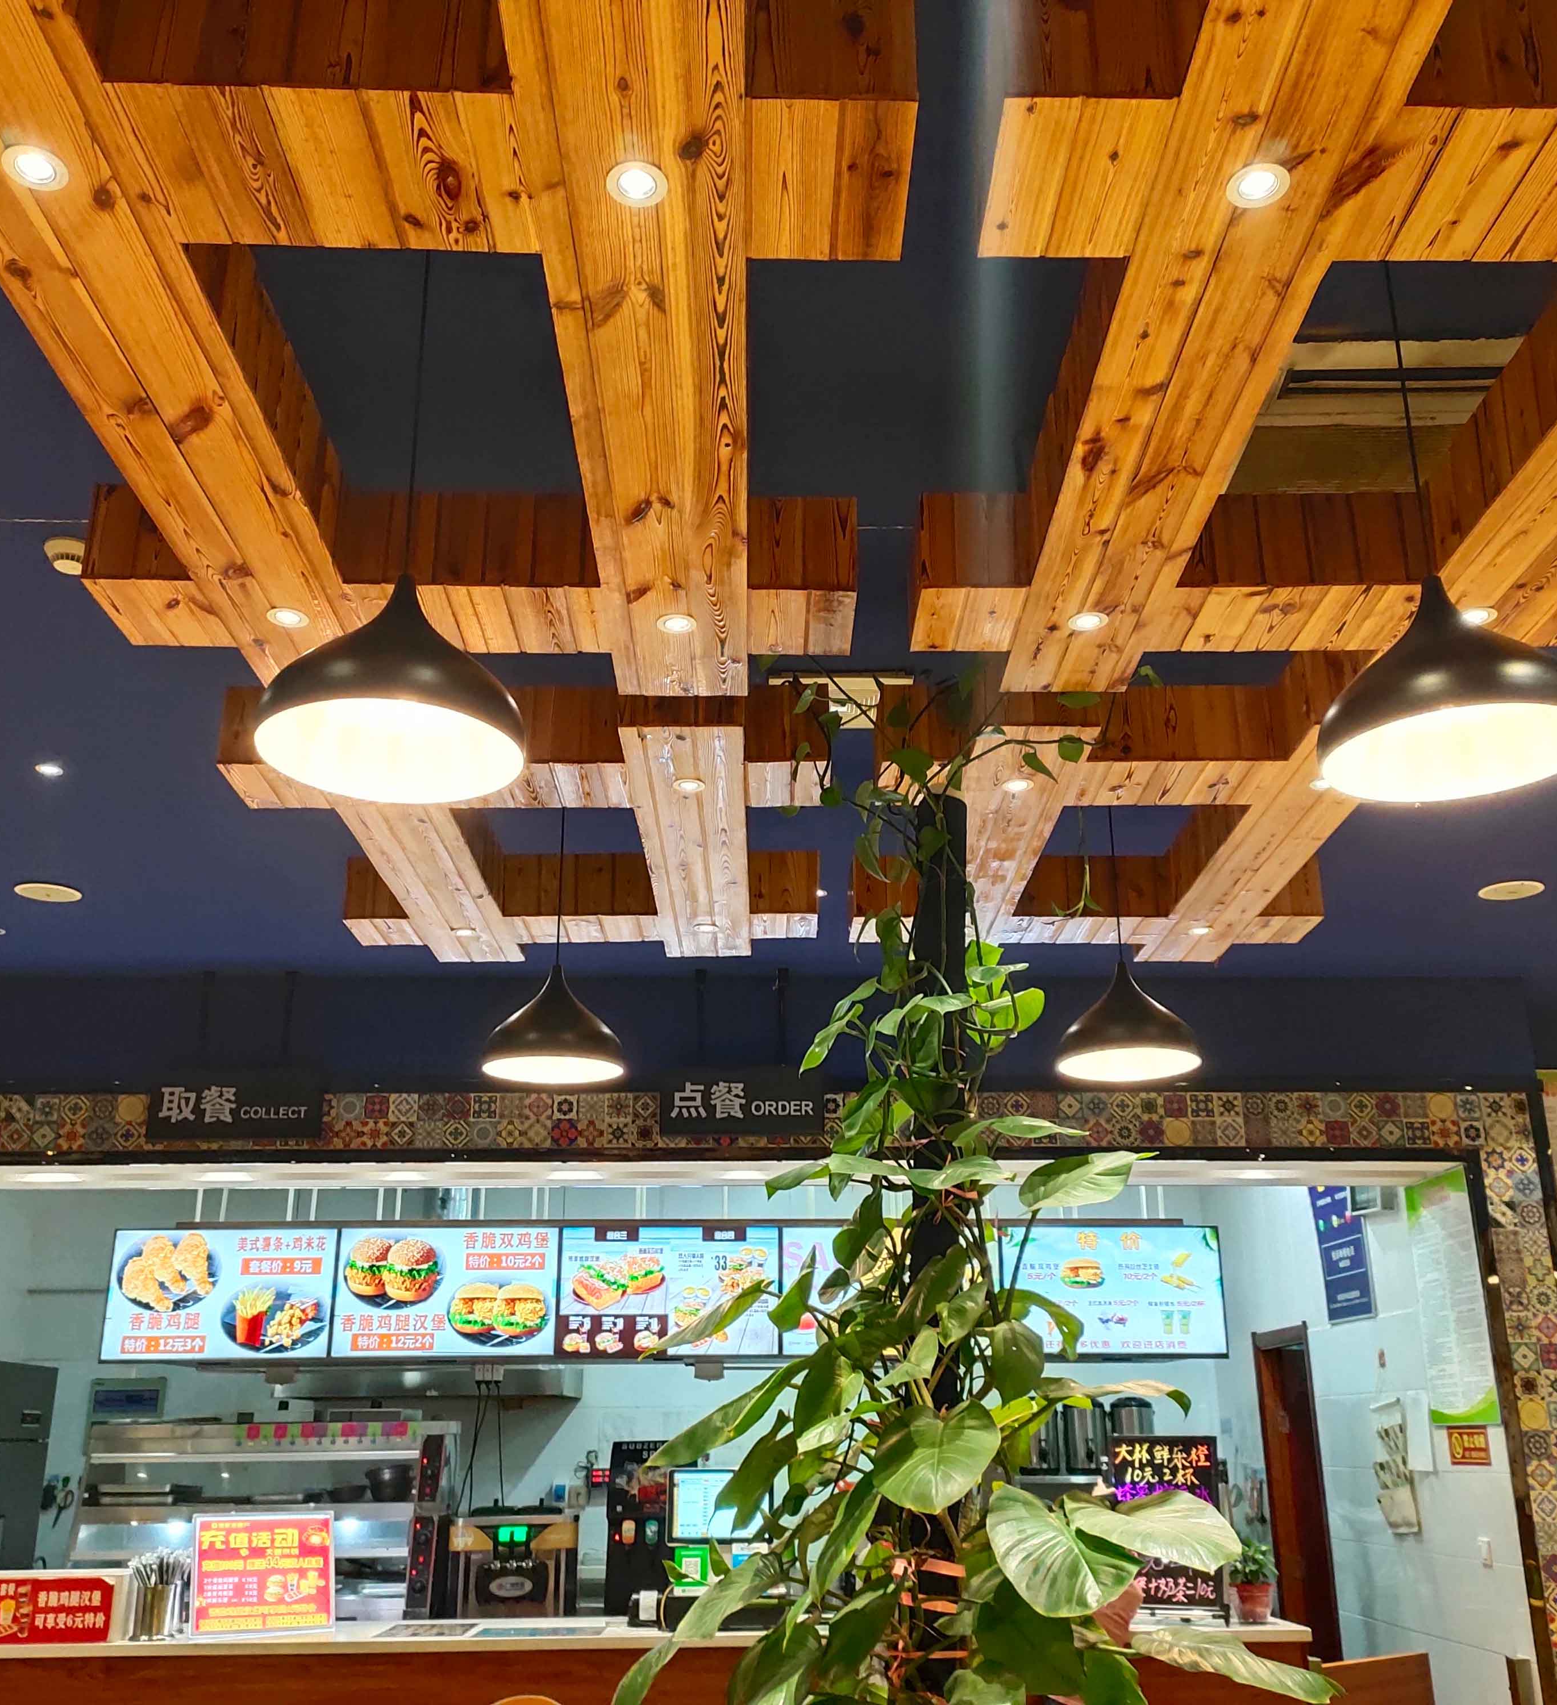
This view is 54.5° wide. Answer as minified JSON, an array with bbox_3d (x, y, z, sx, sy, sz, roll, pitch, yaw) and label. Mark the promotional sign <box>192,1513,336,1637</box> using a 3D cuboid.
[{"bbox_3d":[-1.714,2.397,5.015,0.470,0.370,0.040,3,-21,-9],"label":"promotional sign"}]

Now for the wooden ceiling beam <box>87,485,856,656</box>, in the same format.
[{"bbox_3d":[-0.553,-0.531,2.877,1.383,0.198,0.251,1,-20,-2],"label":"wooden ceiling beam"}]

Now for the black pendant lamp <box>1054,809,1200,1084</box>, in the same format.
[{"bbox_3d":[0.927,0.211,4.091,0.370,0.745,0.370,0,-20,0],"label":"black pendant lamp"}]

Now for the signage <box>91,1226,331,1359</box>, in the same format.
[{"bbox_3d":[-2.386,1.886,6.450,0.965,0.555,0.055,0,-15,-1],"label":"signage"}]

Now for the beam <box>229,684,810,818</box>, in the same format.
[{"bbox_3d":[-0.593,-0.250,3.658,1.420,0.205,0.260,0,-21,-1],"label":"beam"}]

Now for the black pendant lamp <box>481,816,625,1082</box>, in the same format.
[{"bbox_3d":[-0.556,0.160,3.873,0.355,0.815,0.355,0,-21,-1],"label":"black pendant lamp"}]

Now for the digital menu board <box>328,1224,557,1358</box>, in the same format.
[{"bbox_3d":[-1.427,1.898,6.495,0.966,0.560,0.060,0,-20,0],"label":"digital menu board"}]

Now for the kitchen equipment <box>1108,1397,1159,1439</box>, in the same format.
[{"bbox_3d":[1.940,3.199,8.270,0.260,0.390,0.270,0,-20,0],"label":"kitchen equipment"}]

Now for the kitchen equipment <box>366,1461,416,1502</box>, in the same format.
[{"bbox_3d":[-1.689,2.738,6.580,0.210,0.155,0.210,0,-21,-1],"label":"kitchen equipment"}]

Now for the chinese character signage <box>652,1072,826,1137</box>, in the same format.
[{"bbox_3d":[-0.136,0.917,5.594,0.605,0.255,0.050,0,-21,-1],"label":"chinese character signage"}]

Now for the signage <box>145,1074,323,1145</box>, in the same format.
[{"bbox_3d":[-1.966,0.920,5.456,0.645,0.255,0.040,1,-20,-2],"label":"signage"}]

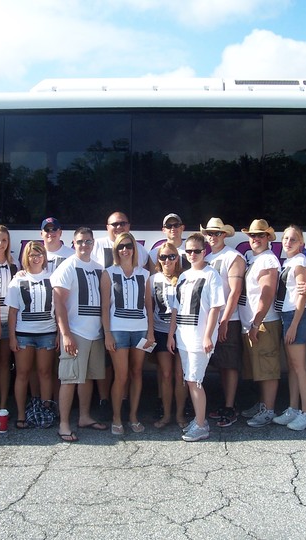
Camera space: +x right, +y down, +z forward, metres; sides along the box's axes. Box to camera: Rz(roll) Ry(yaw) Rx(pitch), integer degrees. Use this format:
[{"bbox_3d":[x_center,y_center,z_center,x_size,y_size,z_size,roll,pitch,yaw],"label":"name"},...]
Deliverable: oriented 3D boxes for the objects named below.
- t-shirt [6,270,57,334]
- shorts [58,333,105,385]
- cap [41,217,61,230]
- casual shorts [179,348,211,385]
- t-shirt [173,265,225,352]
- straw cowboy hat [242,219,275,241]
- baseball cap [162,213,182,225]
[{"bbox_3d":[-1.057,0.288,6.180,0.470,0.560,0.290,0,0,-10],"label":"t-shirt"},{"bbox_3d":[-0.584,0.687,5.780,0.420,0.500,0.330,0,1,-35],"label":"shorts"},{"bbox_3d":[-0.957,-0.434,6.650,0.180,0.130,0.270,0,2,-5],"label":"cap"},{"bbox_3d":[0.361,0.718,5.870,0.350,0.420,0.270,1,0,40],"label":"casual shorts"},{"bbox_3d":[0.386,0.320,5.870,0.470,0.720,0.290,1,0,40],"label":"t-shirt"},{"bbox_3d":[0.959,-0.362,6.400,0.310,0.160,0.370,9,6,27],"label":"straw cowboy hat"},{"bbox_3d":[0.177,-0.476,6.600,0.180,0.125,0.260,0,0,2],"label":"baseball cap"}]

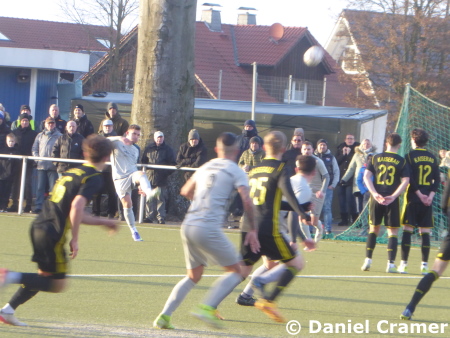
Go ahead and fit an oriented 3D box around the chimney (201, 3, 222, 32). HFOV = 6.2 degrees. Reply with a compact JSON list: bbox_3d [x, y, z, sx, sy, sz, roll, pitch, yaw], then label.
[{"bbox_3d":[-0.653,-7.594,210.500,0.700,1.450,0.700,3,1,40],"label":"chimney"}]

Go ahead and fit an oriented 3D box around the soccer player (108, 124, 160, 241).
[{"bbox_3d":[-1.360,0.209,62.600,0.680,1.740,0.800,2,1,-30],"label":"soccer player"}]

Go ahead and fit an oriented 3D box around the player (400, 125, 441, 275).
[{"bbox_3d":[2.520,0.420,54.400,0.560,1.850,0.420,2,1,-18],"label":"player"}]

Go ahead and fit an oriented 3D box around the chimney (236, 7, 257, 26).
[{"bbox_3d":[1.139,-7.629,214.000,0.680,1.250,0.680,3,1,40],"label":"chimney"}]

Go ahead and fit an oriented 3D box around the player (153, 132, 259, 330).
[{"bbox_3d":[-0.147,0.552,37.300,0.750,1.770,0.780,3,1,30],"label":"player"}]

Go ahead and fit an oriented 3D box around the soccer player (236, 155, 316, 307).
[{"bbox_3d":[0.534,0.626,42.600,0.800,1.560,0.580,2,1,-41],"label":"soccer player"}]

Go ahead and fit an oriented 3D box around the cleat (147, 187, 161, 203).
[{"bbox_3d":[-1.061,0.383,62.400,0.110,0.120,0.290,14,-44,-41],"label":"cleat"}]

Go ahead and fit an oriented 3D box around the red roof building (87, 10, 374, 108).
[{"bbox_3d":[0.200,-3.800,212.000,10.300,7.400,13.300,3,1,40],"label":"red roof building"}]

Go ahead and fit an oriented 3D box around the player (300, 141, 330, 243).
[{"bbox_3d":[1.360,0.405,64.000,0.600,1.640,0.600,3,1,18],"label":"player"}]

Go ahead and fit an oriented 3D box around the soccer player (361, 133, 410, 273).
[{"bbox_3d":[2.096,0.435,54.700,0.600,1.800,0.420,2,1,-18],"label":"soccer player"}]

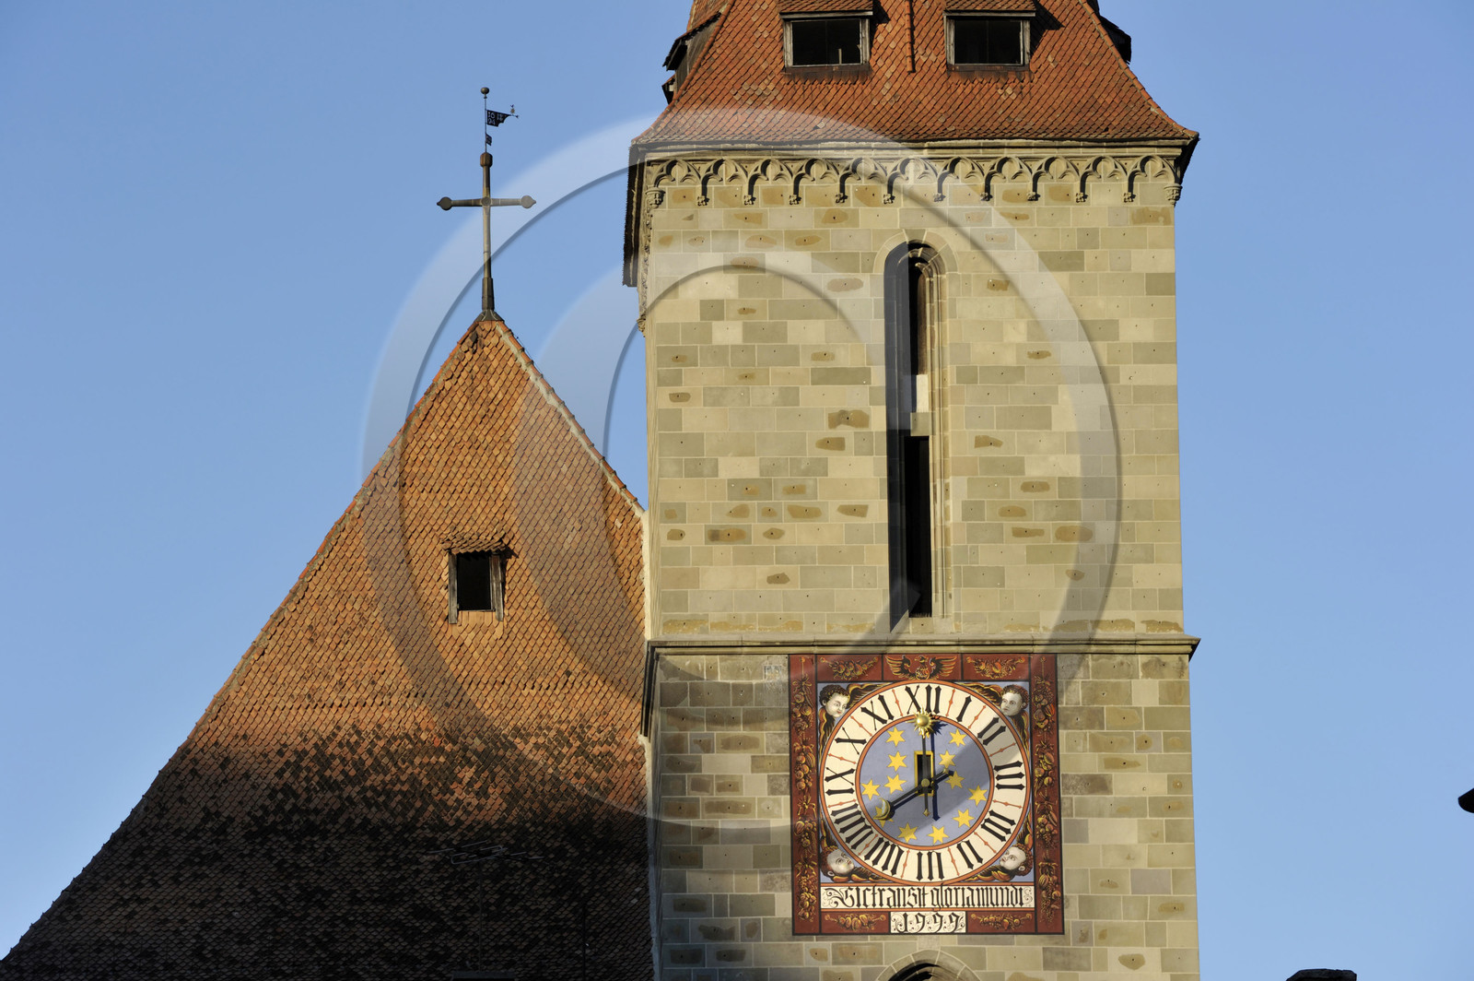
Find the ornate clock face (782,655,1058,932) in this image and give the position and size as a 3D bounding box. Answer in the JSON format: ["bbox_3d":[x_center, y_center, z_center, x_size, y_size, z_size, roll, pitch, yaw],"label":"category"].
[{"bbox_3d":[3.774,6.031,142.830,5.412,5.710,0.350,0,-14,-2],"label":"ornate clock face"}]

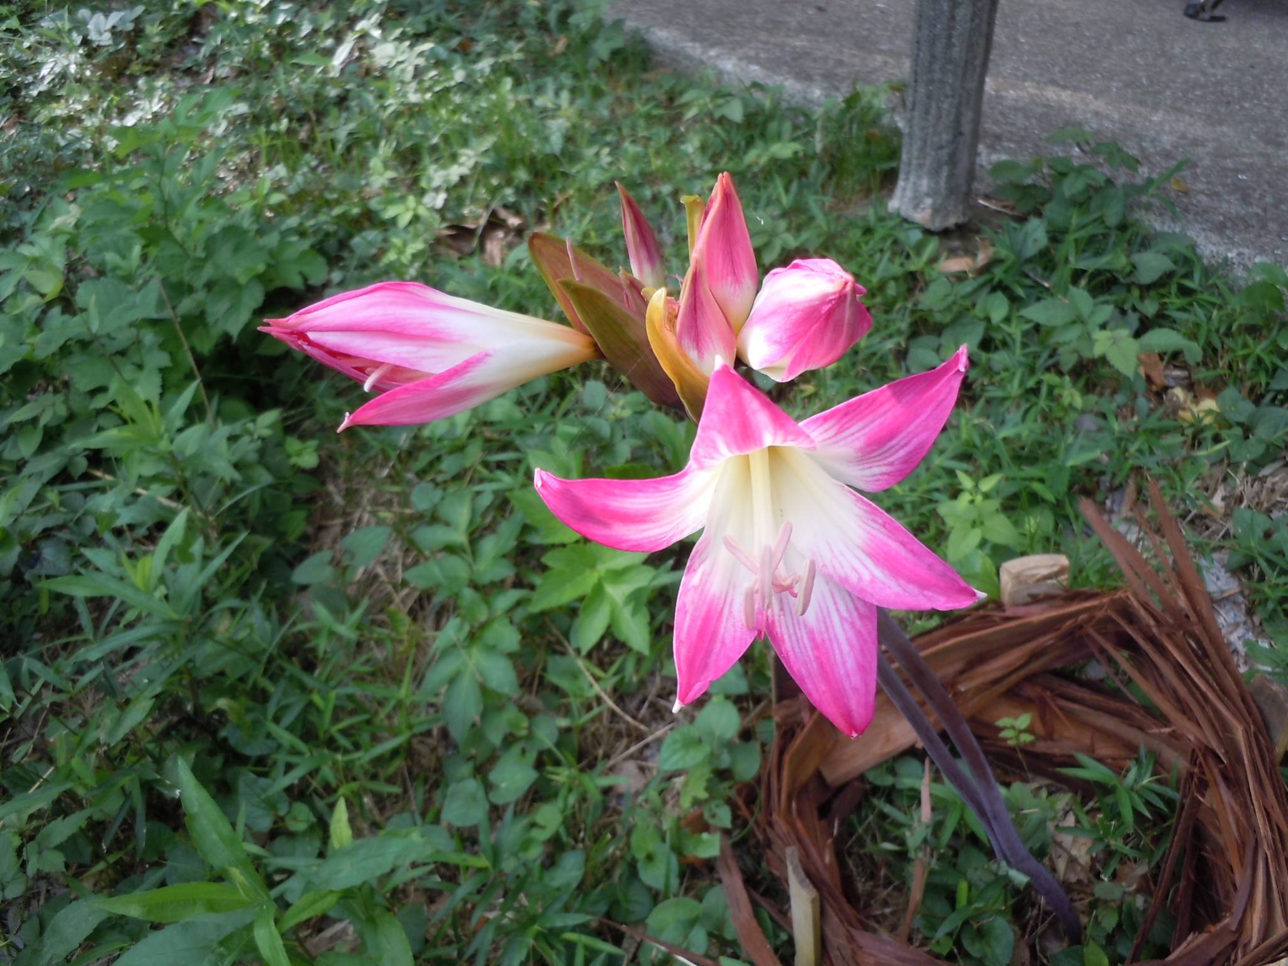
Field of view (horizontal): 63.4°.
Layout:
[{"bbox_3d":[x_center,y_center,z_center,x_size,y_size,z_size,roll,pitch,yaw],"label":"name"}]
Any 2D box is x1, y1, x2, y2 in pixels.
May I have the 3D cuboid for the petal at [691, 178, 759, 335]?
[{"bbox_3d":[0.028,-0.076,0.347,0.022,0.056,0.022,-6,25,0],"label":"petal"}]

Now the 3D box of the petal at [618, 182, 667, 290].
[{"bbox_3d":[-0.002,-0.084,0.357,0.014,0.046,0.014,-19,24,0],"label":"petal"}]

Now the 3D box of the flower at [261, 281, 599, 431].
[{"bbox_3d":[-0.068,-0.042,0.335,0.105,0.046,0.048,-3,35,0],"label":"flower"}]

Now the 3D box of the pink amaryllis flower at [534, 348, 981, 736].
[{"bbox_3d":[0.030,0.010,0.297,0.113,0.104,0.080,-1,24,0],"label":"pink amaryllis flower"}]

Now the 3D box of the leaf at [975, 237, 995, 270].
[{"bbox_3d":[0.490,-0.330,1.500,0.032,0.030,0.052,-1,35,0],"label":"leaf"}]

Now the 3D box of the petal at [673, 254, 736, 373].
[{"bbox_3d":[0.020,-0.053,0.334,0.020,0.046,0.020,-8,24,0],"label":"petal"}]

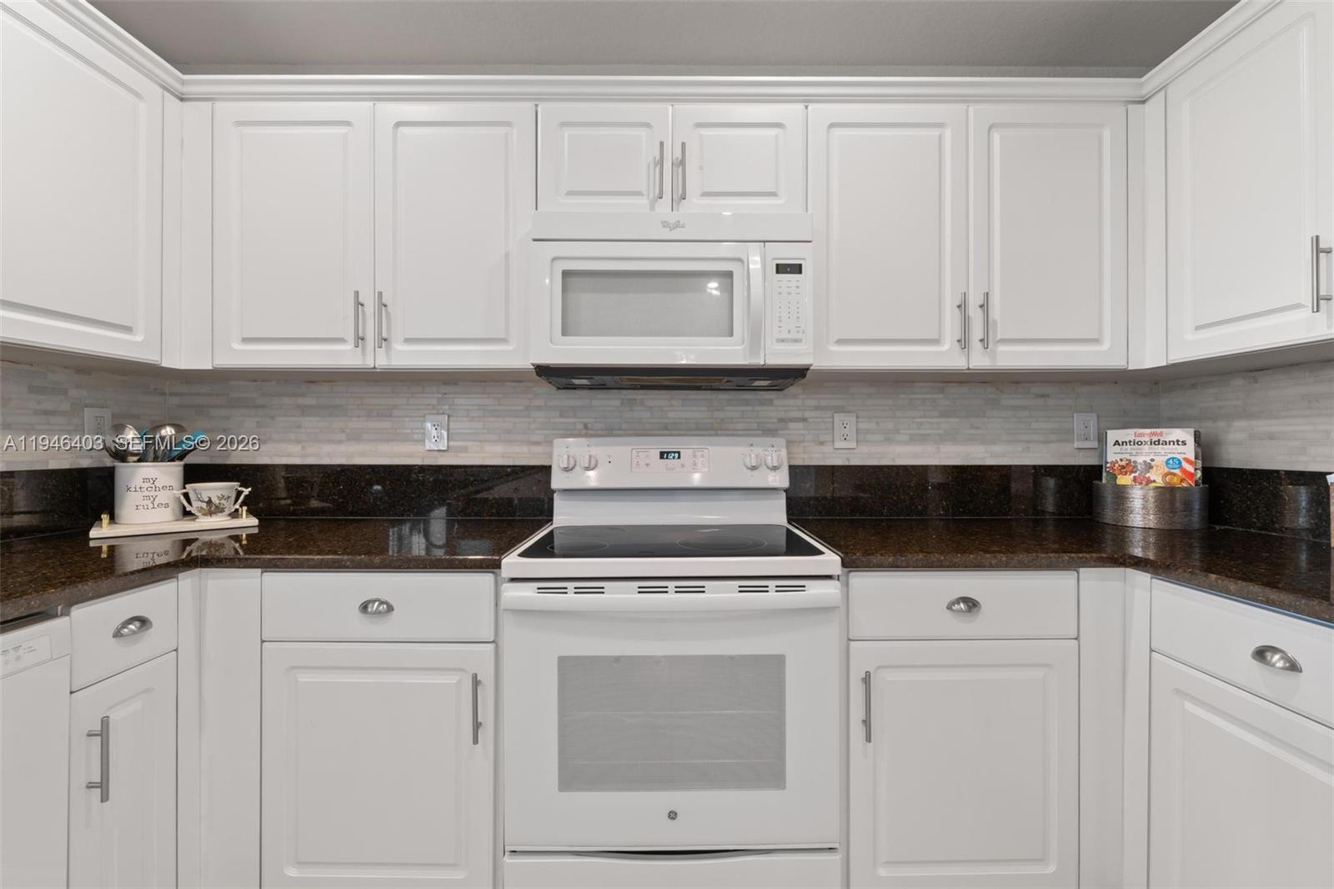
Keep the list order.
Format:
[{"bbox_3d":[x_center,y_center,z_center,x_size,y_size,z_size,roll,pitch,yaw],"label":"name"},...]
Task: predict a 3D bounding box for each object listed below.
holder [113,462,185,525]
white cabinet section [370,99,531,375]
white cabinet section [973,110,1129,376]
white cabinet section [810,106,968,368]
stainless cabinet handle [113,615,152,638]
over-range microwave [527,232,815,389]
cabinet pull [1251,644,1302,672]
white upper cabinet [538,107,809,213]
[{"bbox_3d":[-1.575,0.146,1.695,0.155,0.172,0.155,0,0,-42],"label":"holder"},{"bbox_3d":[-0.594,-0.583,1.720,0.454,0.745,0.330,0,0,0],"label":"white cabinet section"},{"bbox_3d":[1.075,-0.585,1.733,0.449,0.747,0.330,0,0,0],"label":"white cabinet section"},{"bbox_3d":[0.622,-0.584,1.730,0.454,0.745,0.330,0,0,0],"label":"white cabinet section"},{"bbox_3d":[-1.059,0.363,1.115,0.025,0.030,0.083,0,0,0],"label":"stainless cabinet handle"},{"bbox_3d":[0.014,-0.405,1.690,0.760,0.430,0.400,0,0,0],"label":"over-range microwave"},{"bbox_3d":[1.040,0.365,0.960,0.025,0.030,0.082,0,0,0],"label":"cabinet pull"},{"bbox_3d":[0.013,-0.806,1.722,0.760,0.315,0.340,0,0,0],"label":"white upper cabinet"}]

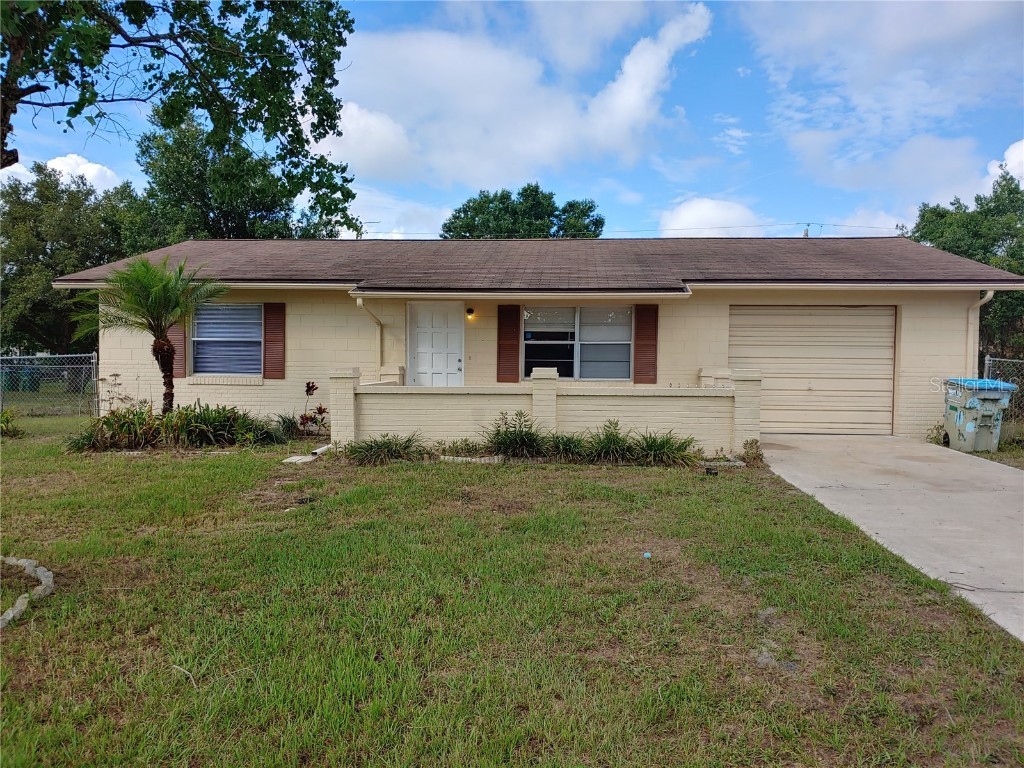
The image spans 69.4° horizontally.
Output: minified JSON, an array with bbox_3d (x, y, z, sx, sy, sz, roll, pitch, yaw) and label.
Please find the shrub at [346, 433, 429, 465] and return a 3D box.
[{"bbox_3d":[-1.524,0.739,9.050,1.020,0.350,0.720,1,2,5],"label":"shrub"}]

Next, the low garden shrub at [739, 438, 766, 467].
[{"bbox_3d":[2.890,0.805,8.850,0.320,0.340,0.320,1,2,5],"label":"low garden shrub"}]

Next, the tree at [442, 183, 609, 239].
[{"bbox_3d":[0.511,-4.796,36.000,8.800,9.700,8.500,1,2,5],"label":"tree"}]

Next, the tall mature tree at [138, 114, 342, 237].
[{"bbox_3d":[-10.618,-5.166,28.500,8.200,10.700,8.000,1,2,5],"label":"tall mature tree"}]

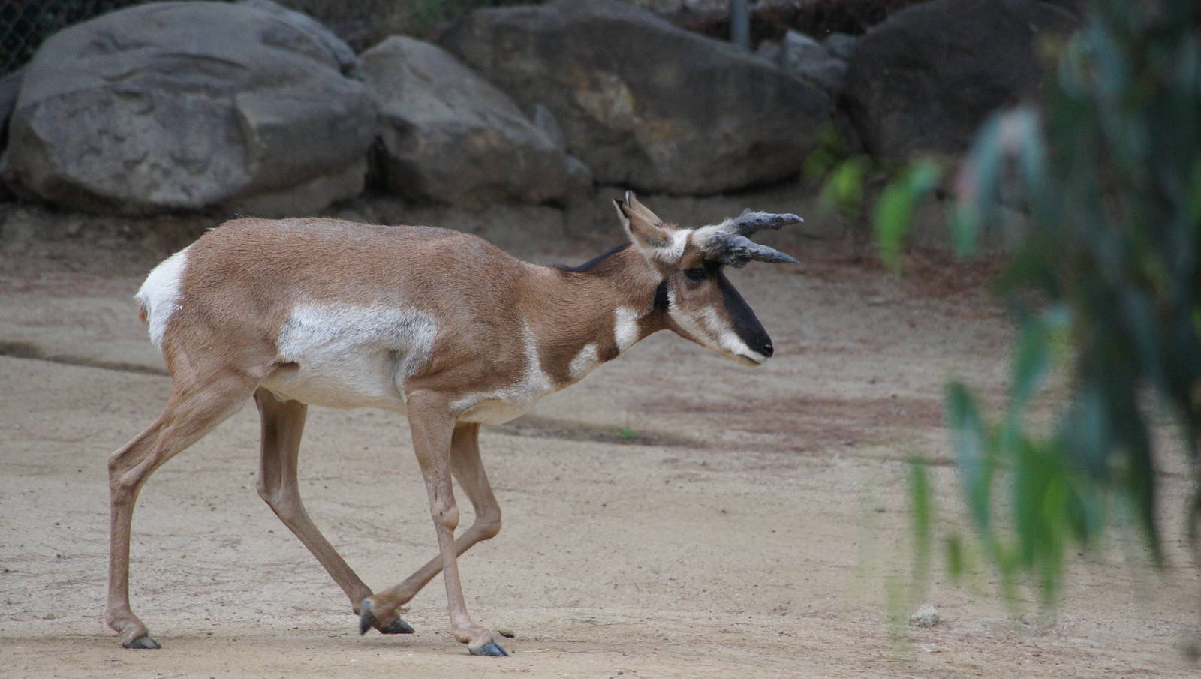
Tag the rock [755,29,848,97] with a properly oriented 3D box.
[{"bbox_3d":[0.542,-0.733,26.850,0.250,0.180,0.220,-2,11,-8],"label":"rock"}]

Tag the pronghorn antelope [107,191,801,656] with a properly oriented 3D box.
[{"bbox_3d":[-0.310,0.171,21.100,1.440,0.965,0.380,0,11,4],"label":"pronghorn antelope"}]

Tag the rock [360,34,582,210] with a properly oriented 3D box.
[{"bbox_3d":[-0.337,-0.572,26.150,0.610,0.420,0.500,-2,11,-8],"label":"rock"}]

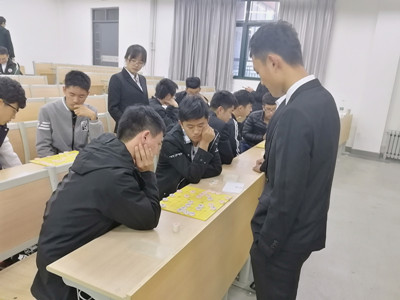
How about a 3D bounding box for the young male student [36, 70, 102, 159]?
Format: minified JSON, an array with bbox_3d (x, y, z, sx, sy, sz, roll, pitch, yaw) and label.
[{"bbox_3d":[-0.889,0.059,2.279,0.510,1.220,0.660,-6,17,-35],"label":"young male student"}]

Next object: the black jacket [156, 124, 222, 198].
[{"bbox_3d":[-0.087,0.110,2.007,0.460,0.560,0.440,-5,16,-31],"label":"black jacket"}]

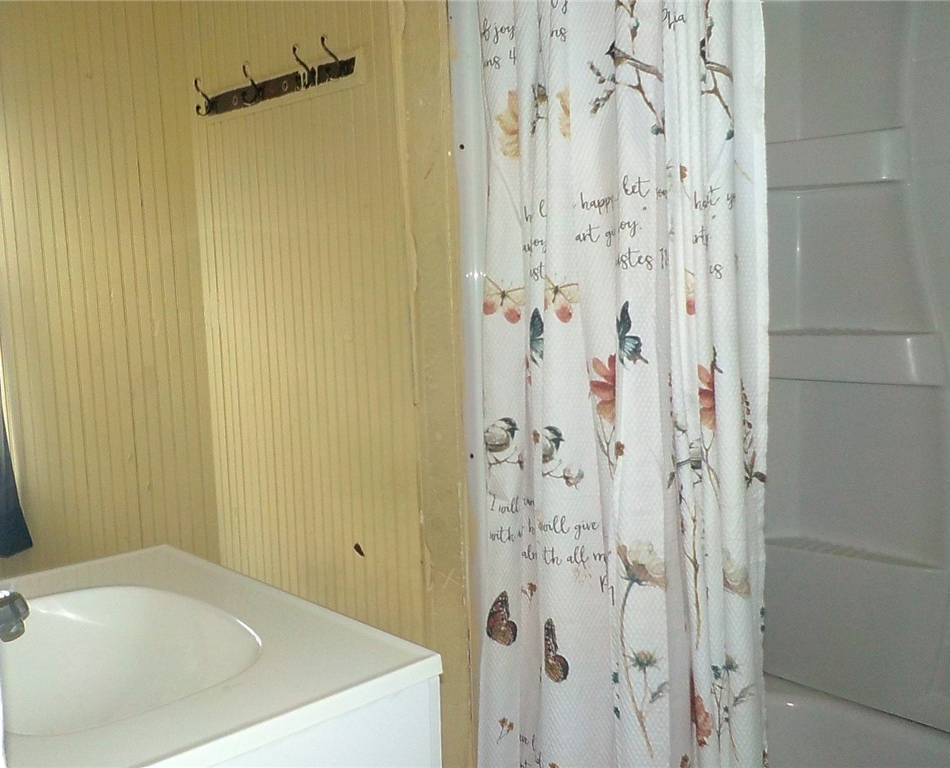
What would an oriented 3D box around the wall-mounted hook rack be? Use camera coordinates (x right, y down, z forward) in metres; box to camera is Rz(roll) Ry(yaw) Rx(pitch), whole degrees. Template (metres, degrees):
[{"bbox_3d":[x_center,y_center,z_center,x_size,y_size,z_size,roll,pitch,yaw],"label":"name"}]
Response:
[{"bbox_3d":[-0.489,-0.718,2.091,0.600,0.090,0.060,4,9,43],"label":"wall-mounted hook rack"}]

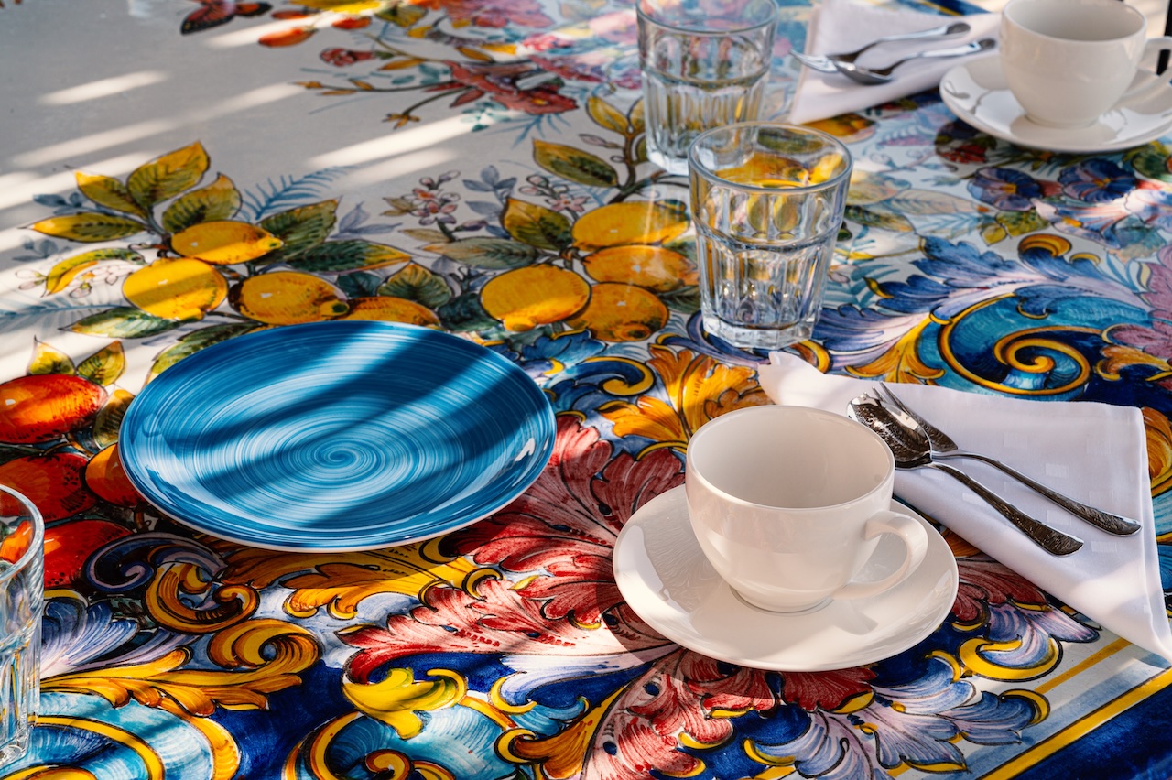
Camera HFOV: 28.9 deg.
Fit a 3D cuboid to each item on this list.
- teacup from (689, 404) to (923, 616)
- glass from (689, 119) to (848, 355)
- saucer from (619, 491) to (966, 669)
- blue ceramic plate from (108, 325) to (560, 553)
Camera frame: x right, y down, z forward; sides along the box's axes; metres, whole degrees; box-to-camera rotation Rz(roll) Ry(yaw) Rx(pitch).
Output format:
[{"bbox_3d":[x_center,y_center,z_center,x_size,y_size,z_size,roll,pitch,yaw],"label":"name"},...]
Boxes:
[{"bbox_3d":[0.097,0.060,0.975,0.111,0.067,0.087,19,35,26],"label":"teacup"},{"bbox_3d":[0.093,-0.078,1.189,0.084,0.097,0.084,1,31,-1],"label":"glass"},{"bbox_3d":[0.086,0.084,0.997,0.150,0.019,0.150,1,31,-1],"label":"saucer"},{"bbox_3d":[-0.117,0.027,1.081,0.205,0.022,0.205,1,31,-1],"label":"blue ceramic plate"}]

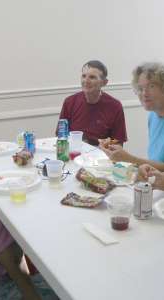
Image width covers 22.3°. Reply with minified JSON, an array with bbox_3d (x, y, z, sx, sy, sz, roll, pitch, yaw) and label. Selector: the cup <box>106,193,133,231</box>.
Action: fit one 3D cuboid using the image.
[{"bbox_3d":[0.130,0.218,1.448,0.087,0.112,0.087,-1,15,0],"label":"cup"}]

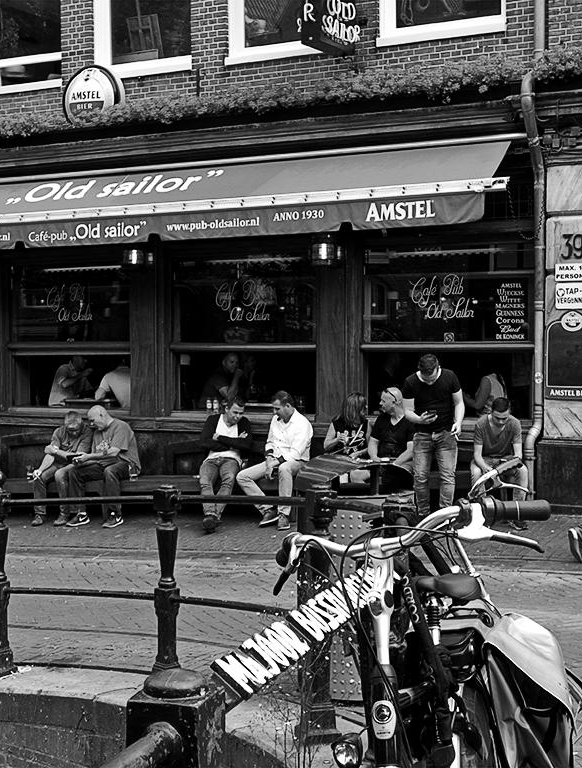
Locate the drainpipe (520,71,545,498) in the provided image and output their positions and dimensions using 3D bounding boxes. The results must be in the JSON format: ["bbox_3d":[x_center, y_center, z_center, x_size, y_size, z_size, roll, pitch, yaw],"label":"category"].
[{"bbox_3d":[2.305,-0.893,10.956,0.180,4.093,0.580,1,2,26],"label":"drainpipe"}]

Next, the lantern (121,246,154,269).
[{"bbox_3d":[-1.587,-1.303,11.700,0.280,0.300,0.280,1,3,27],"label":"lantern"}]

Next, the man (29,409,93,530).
[{"bbox_3d":[-2.606,0.924,12.986,0.580,1.210,0.820,1,2,25],"label":"man"}]

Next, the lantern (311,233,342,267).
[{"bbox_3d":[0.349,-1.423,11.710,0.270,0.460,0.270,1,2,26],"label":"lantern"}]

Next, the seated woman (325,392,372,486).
[{"bbox_3d":[0.577,0.746,11.574,0.520,1.280,0.750,0,2,14],"label":"seated woman"}]

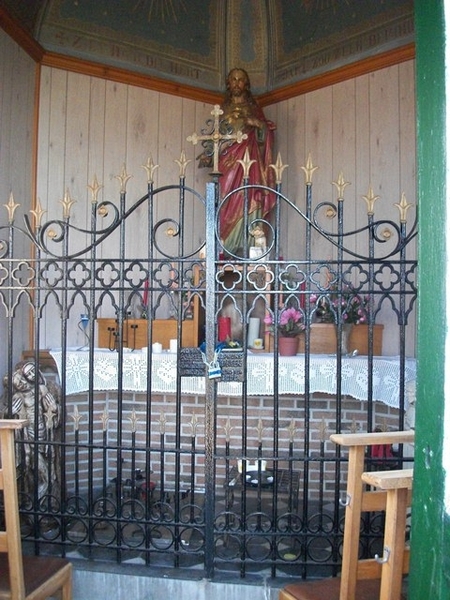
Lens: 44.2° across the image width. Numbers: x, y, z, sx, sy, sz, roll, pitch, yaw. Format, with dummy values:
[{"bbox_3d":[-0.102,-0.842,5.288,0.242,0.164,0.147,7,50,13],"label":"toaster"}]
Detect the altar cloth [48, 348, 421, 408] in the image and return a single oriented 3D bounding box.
[{"bbox_3d":[0.058,0.492,3.570,2.250,0.270,0.450,1,0,6],"label":"altar cloth"}]

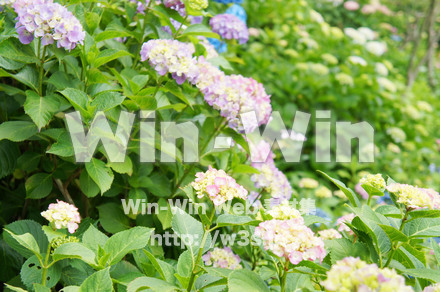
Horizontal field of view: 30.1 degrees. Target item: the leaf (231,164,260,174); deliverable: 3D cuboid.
[{"bbox_3d":[0.064,0.060,2.100,0.078,0.024,0.048,7,23,15],"label":"leaf"}]

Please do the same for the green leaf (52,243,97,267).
[{"bbox_3d":[-0.315,0.235,1.770,0.100,0.036,0.055,9,24,15],"label":"green leaf"}]

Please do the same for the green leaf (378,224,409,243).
[{"bbox_3d":[0.378,0.191,1.780,0.078,0.027,0.042,26,13,-34],"label":"green leaf"}]

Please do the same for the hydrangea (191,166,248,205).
[{"bbox_3d":[0.000,0.080,1.650,0.113,0.064,0.105,0,10,0],"label":"hydrangea"}]

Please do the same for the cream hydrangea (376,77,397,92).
[{"bbox_3d":[1.201,-0.444,5.900,0.141,0.106,0.137,0,6,0],"label":"cream hydrangea"}]

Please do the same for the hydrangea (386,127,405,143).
[{"bbox_3d":[1.144,-0.074,5.300,0.127,0.095,0.123,0,6,0],"label":"hydrangea"}]

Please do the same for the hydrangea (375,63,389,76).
[{"bbox_3d":[1.205,-0.571,6.100,0.115,0.100,0.115,0,6,0],"label":"hydrangea"}]

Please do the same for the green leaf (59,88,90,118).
[{"bbox_3d":[-0.329,-0.096,1.850,0.072,0.062,0.050,6,12,30],"label":"green leaf"}]

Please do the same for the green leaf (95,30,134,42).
[{"bbox_3d":[-0.274,-0.281,2.100,0.098,0.028,0.055,0,23,14],"label":"green leaf"}]

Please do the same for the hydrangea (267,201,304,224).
[{"bbox_3d":[0.144,0.146,1.800,0.082,0.043,0.080,0,10,0],"label":"hydrangea"}]

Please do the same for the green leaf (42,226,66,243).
[{"bbox_3d":[-0.374,0.200,1.850,0.050,0.034,0.050,5,7,37],"label":"green leaf"}]

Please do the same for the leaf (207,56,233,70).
[{"bbox_3d":[-0.004,-0.234,2.300,0.090,0.028,0.052,20,27,18],"label":"leaf"}]

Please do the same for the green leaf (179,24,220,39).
[{"bbox_3d":[-0.054,-0.301,2.150,0.108,0.035,0.060,0,6,0],"label":"green leaf"}]

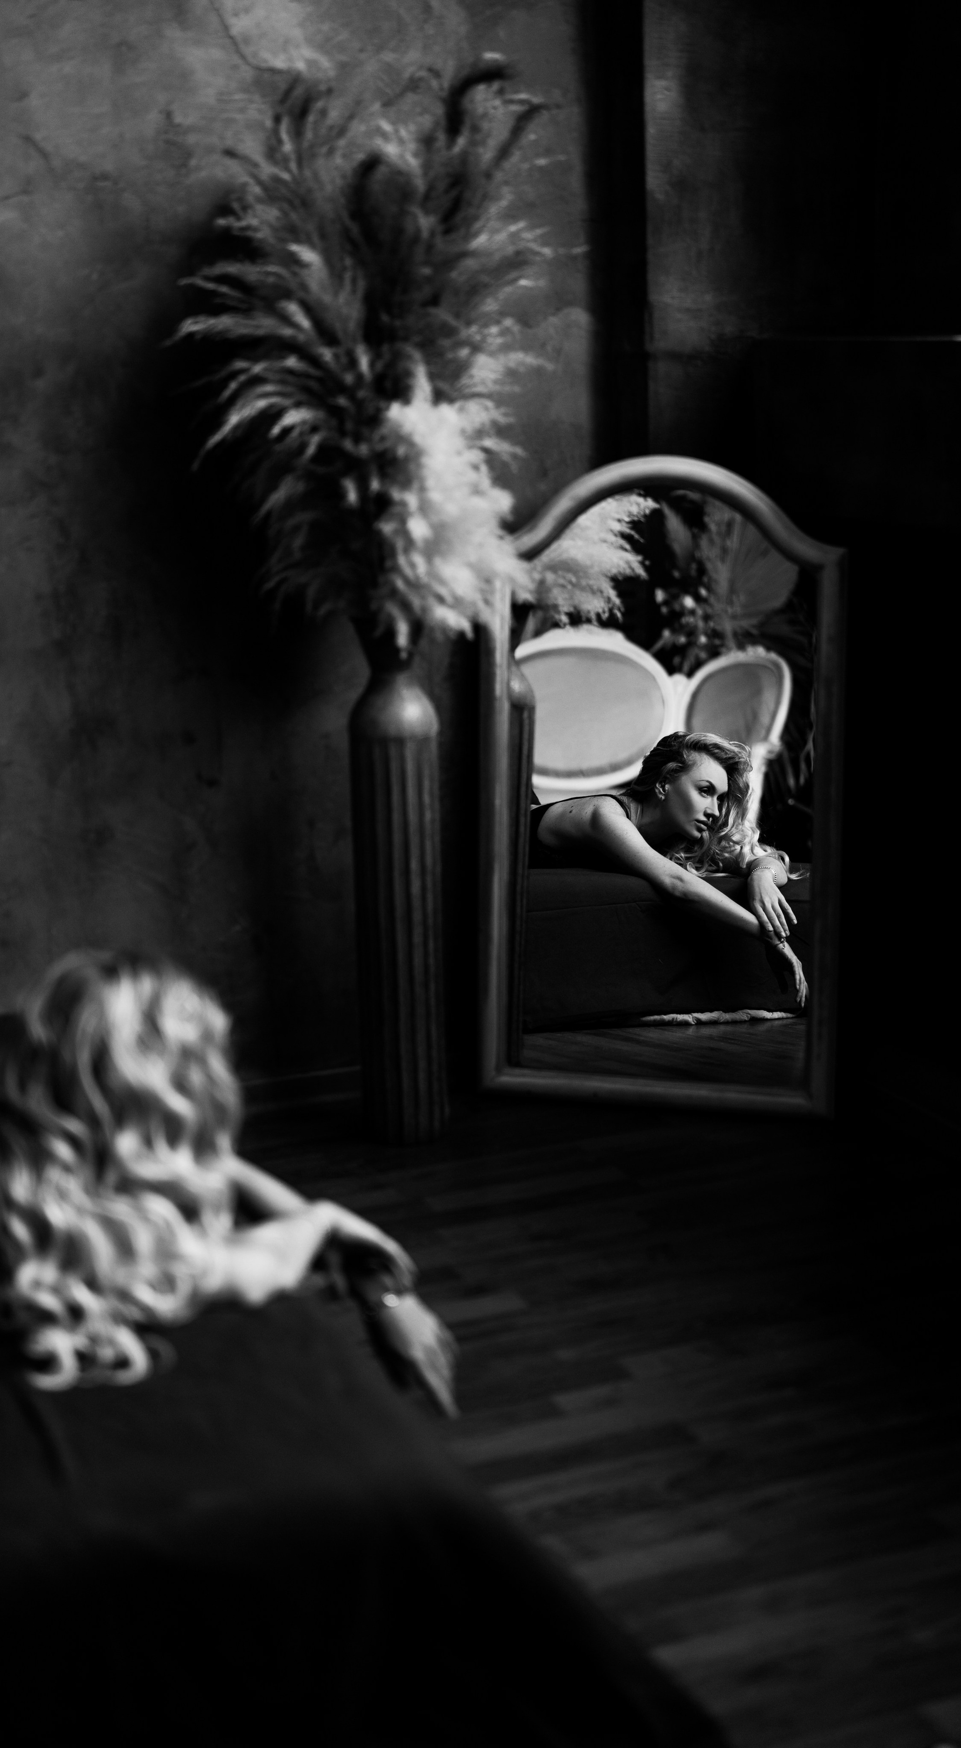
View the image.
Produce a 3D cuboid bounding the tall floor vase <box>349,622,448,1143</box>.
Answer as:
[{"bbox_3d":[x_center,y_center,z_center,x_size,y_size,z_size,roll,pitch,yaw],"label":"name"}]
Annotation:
[{"bbox_3d":[-0.129,0.007,3.843,0.146,0.838,0.146,-1,13,0],"label":"tall floor vase"}]

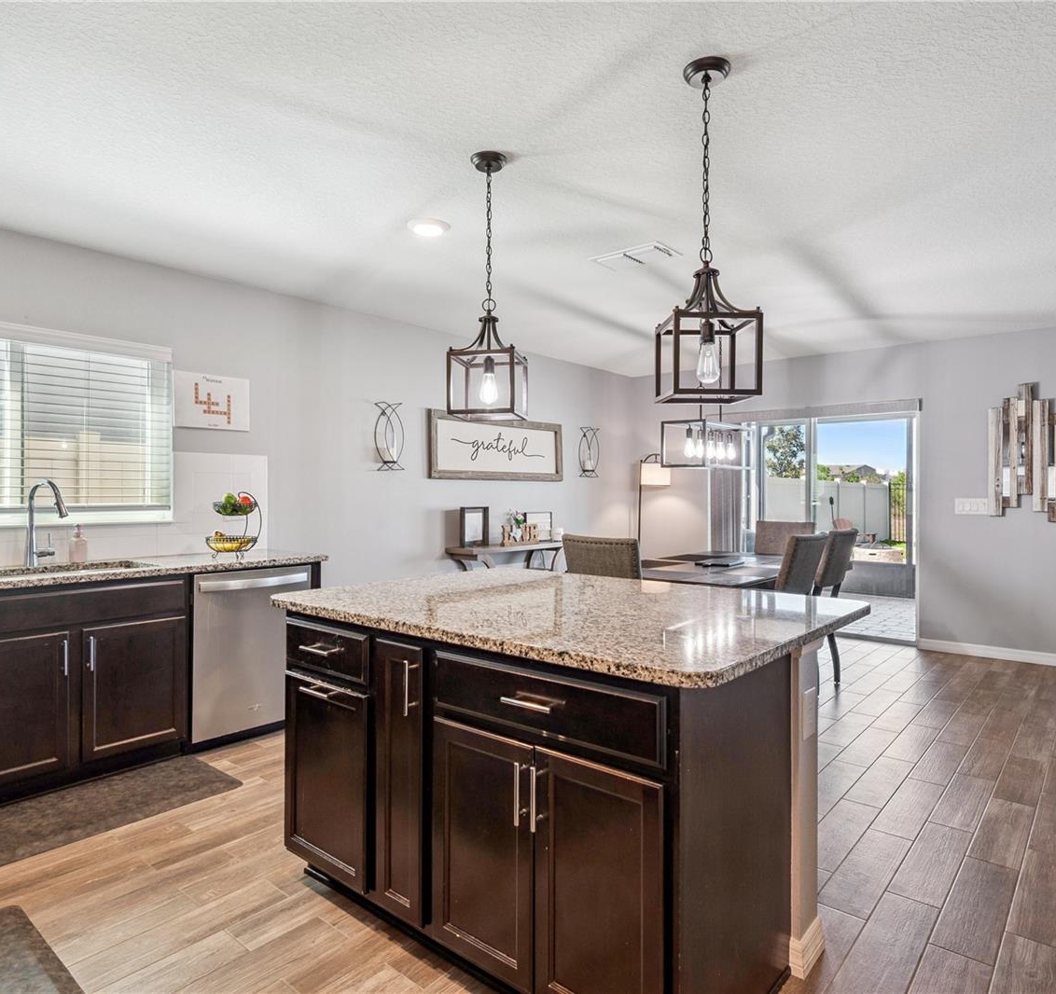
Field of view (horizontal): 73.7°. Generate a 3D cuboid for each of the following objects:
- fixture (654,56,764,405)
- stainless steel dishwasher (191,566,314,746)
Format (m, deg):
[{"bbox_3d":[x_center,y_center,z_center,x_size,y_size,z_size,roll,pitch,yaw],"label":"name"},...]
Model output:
[{"bbox_3d":[0.499,-0.731,1.961,0.236,0.921,0.236,0,0,-2],"label":"fixture"},{"bbox_3d":[-1.549,0.757,3.643,0.600,0.800,0.621,0,0,40],"label":"stainless steel dishwasher"}]

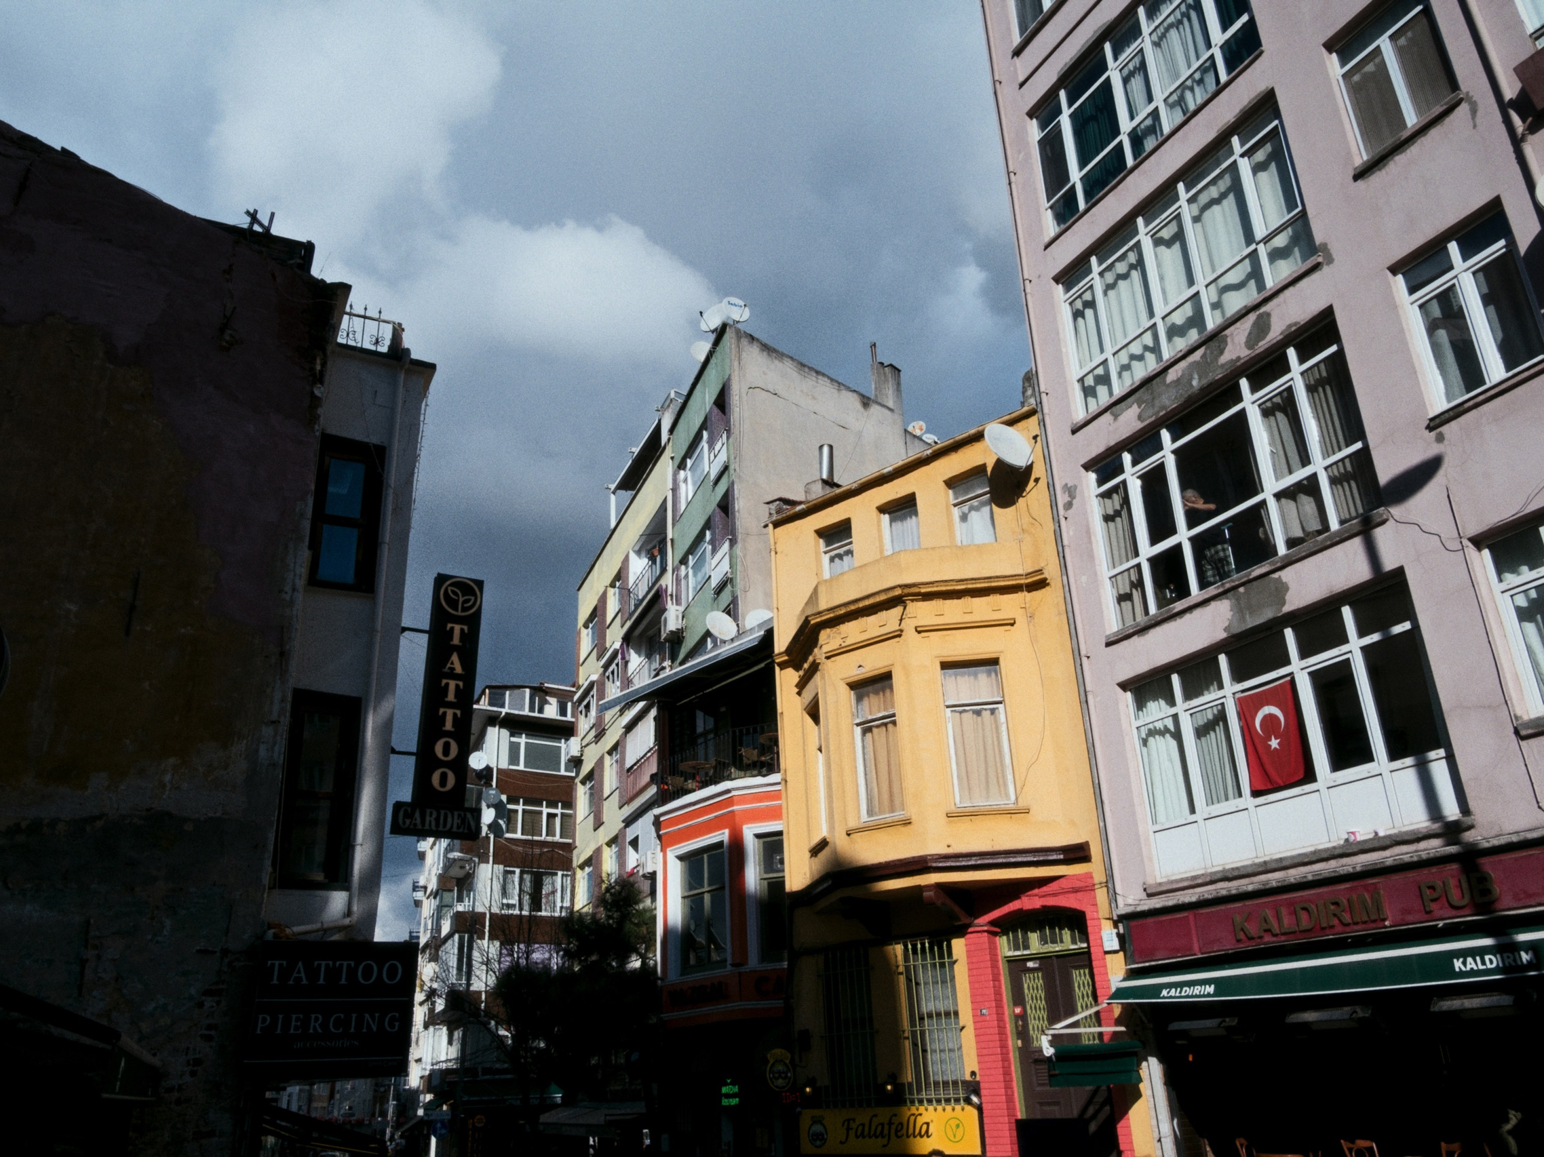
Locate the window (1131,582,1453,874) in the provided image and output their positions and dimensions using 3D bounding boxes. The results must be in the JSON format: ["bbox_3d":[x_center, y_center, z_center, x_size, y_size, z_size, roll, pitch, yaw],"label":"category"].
[{"bbox_3d":[5.228,1.659,11.924,0.150,2.260,3.760,10,-26,-27],"label":"window"}]

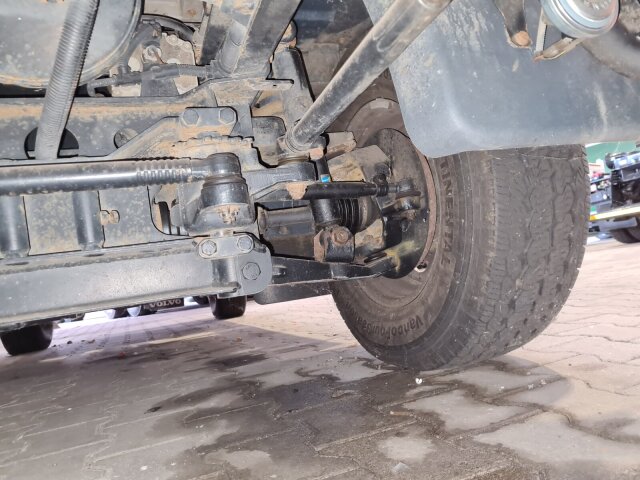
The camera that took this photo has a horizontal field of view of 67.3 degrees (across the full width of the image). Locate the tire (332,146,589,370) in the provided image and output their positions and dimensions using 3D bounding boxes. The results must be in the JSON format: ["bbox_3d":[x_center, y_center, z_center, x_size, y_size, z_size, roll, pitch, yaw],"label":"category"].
[{"bbox_3d":[0.209,-0.086,1.058,0.238,0.708,0.716,-6,-4,-22],"label":"tire"}]

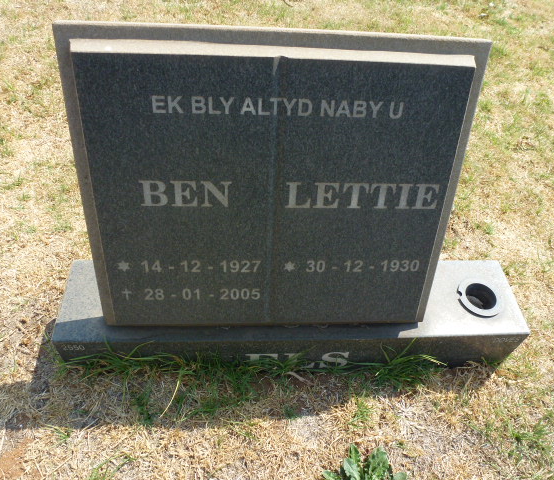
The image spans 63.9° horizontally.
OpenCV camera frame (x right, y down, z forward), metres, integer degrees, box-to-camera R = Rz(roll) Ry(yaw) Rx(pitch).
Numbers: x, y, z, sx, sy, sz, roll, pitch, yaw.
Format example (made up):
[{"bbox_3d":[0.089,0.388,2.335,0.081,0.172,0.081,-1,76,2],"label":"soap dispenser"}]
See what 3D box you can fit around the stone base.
[{"bbox_3d":[0.042,0.163,0.995,0.960,0.133,0.189,0,51,-5],"label":"stone base"}]

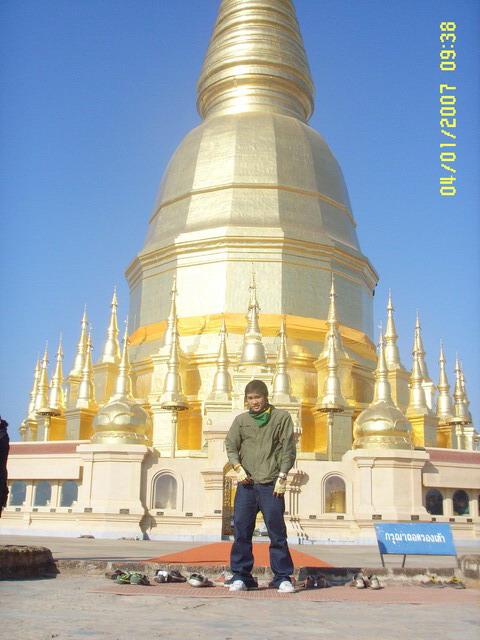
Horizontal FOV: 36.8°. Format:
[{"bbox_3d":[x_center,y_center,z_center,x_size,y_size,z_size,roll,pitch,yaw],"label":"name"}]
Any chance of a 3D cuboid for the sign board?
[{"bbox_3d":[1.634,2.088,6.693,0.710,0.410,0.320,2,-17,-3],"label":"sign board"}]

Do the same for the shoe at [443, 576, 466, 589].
[{"bbox_3d":[1.872,2.288,6.281,0.270,0.090,0.100,-15,-23,43],"label":"shoe"}]

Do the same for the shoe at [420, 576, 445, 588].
[{"bbox_3d":[1.679,2.287,6.289,0.270,0.090,0.100,-15,-23,43],"label":"shoe"}]

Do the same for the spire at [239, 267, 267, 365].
[{"bbox_3d":[0.529,-0.274,28.229,1.057,4.049,1.057,1,-16,0],"label":"spire"}]

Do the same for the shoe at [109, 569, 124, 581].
[{"bbox_3d":[-1.062,2.219,6.271,0.100,0.100,0.250,-5,-18,21],"label":"shoe"}]

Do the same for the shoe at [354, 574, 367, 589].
[{"bbox_3d":[1.027,2.225,6.149,0.098,0.105,0.270,3,-17,-8],"label":"shoe"}]

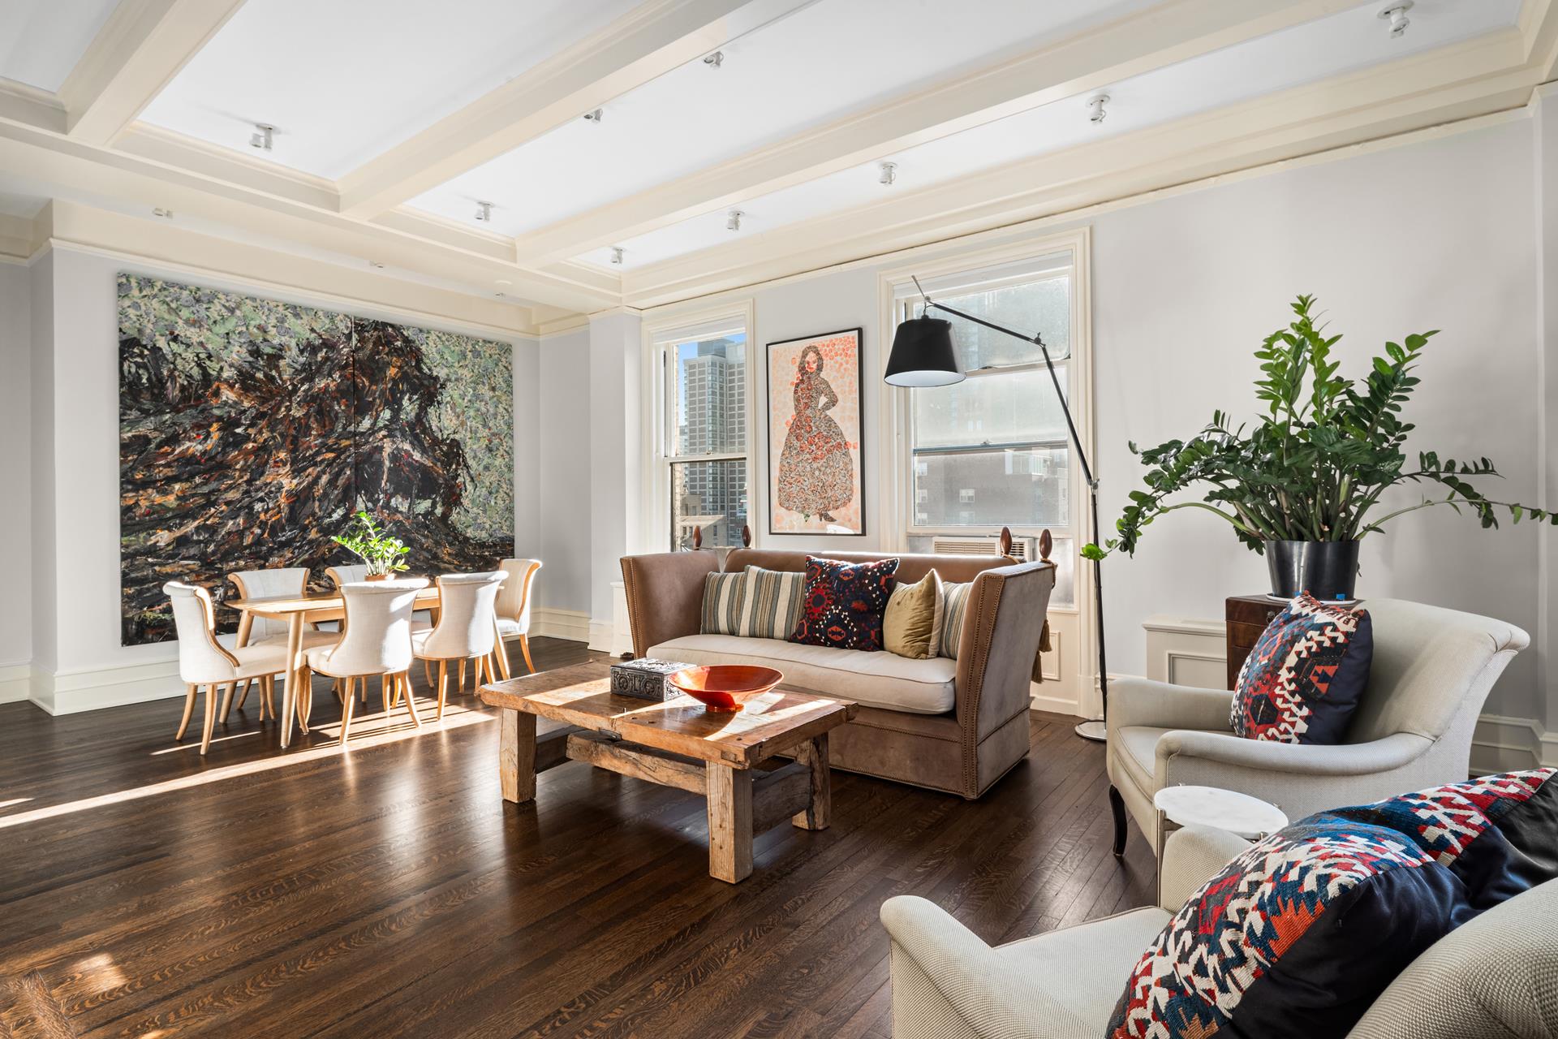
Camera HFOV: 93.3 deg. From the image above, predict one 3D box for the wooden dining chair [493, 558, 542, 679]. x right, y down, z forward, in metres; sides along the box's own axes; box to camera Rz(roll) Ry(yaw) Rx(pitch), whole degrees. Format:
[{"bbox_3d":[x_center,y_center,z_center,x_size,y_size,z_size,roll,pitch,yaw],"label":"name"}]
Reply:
[{"bbox_3d":[-2.169,0.773,5.501,0.500,0.885,0.600,0,1,36],"label":"wooden dining chair"}]

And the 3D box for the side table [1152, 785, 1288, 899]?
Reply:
[{"bbox_3d":[1.079,0.977,1.801,0.300,0.560,0.300,0,1,36],"label":"side table"}]

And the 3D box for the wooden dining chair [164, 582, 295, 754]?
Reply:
[{"bbox_3d":[-3.097,0.799,4.206,0.500,0.890,0.570,0,1,36],"label":"wooden dining chair"}]

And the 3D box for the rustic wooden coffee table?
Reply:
[{"bbox_3d":[-0.524,1.007,3.235,1.540,0.465,0.740,0,1,36],"label":"rustic wooden coffee table"}]

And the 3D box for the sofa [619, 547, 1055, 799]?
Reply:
[{"bbox_3d":[0.240,0.700,4.164,2.400,1.030,0.820,0,1,36],"label":"sofa"}]

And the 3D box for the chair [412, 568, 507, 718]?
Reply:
[{"bbox_3d":[-2.110,0.780,4.791,0.570,0.890,0.500,0,1,36],"label":"chair"}]

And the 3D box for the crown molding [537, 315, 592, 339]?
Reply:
[{"bbox_3d":[-2.059,-1.873,7.144,0.850,0.150,0.080,0,1,36],"label":"crown molding"}]

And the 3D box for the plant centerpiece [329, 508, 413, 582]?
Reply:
[{"bbox_3d":[-2.651,0.218,4.802,0.430,0.540,0.400,0,1,36],"label":"plant centerpiece"}]

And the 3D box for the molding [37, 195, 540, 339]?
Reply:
[{"bbox_3d":[-3.568,-1.893,6.028,0.200,0.310,3.550,0,1,36],"label":"molding"}]

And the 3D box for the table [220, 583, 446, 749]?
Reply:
[{"bbox_3d":[-2.621,0.854,4.771,0.900,0.750,1.540,0,1,36],"label":"table"}]

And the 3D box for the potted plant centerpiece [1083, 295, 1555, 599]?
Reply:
[{"bbox_3d":[2.375,-0.411,3.457,1.800,1.250,0.950,0,1,36],"label":"potted plant centerpiece"}]

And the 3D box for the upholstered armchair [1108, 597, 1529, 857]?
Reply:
[{"bbox_3d":[1.573,0.768,2.325,0.900,0.950,0.720,0,1,15],"label":"upholstered armchair"}]

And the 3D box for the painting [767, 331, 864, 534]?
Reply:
[{"bbox_3d":[0.247,-0.629,5.507,0.865,1.510,0.040,0,1,36],"label":"painting"}]

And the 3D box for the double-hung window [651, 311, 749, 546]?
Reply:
[{"bbox_3d":[-0.676,-0.554,6.267,1.070,2.120,0.120,0,1,36],"label":"double-hung window"}]

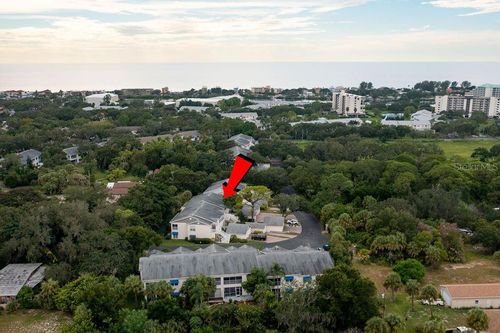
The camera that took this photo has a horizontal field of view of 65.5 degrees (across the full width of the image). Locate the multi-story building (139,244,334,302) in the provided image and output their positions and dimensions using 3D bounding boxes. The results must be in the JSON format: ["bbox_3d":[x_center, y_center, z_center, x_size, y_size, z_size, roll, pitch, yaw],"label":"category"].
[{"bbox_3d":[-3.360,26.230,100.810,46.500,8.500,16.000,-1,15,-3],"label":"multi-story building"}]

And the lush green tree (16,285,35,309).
[{"bbox_3d":[-51.600,29.720,89.280,4.200,4.500,4.000,0,15,0],"label":"lush green tree"}]

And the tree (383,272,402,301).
[{"bbox_3d":[32.810,27.860,89.400,4.300,7.300,4.300,0,15,0],"label":"tree"}]

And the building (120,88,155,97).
[{"bbox_3d":[-209.580,-137.010,724.140,59.000,12.500,18.000,0,15,0],"label":"building"}]

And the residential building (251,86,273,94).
[{"bbox_3d":[18.350,-119.480,620.330,34.000,15.000,20.000,0,15,0],"label":"residential building"}]

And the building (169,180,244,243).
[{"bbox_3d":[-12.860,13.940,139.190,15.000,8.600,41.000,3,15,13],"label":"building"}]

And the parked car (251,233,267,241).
[{"bbox_3d":[2.890,22.010,122.270,4.750,1.700,1.950,2,15,7],"label":"parked car"}]

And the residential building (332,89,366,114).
[{"bbox_3d":[117.560,-75.350,461.560,25.000,28.000,33.000,-3,16,-12],"label":"residential building"}]

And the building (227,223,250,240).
[{"bbox_3d":[-3.890,21.400,130.590,6.500,4.200,8.200,0,15,0],"label":"building"}]

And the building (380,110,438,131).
[{"bbox_3d":[148.300,-42.930,363.680,45.000,12.500,25.000,0,15,0],"label":"building"}]

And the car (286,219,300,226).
[{"bbox_3d":[15.610,20.360,140.900,4.450,1.600,1.850,2,15,7],"label":"car"}]

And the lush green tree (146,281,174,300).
[{"bbox_3d":[-20.520,28.960,87.350,6.000,6.700,5.000,0,15,0],"label":"lush green tree"}]

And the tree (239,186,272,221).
[{"bbox_3d":[1.910,13.170,134.900,11.700,12.200,11.000,0,15,0],"label":"tree"}]

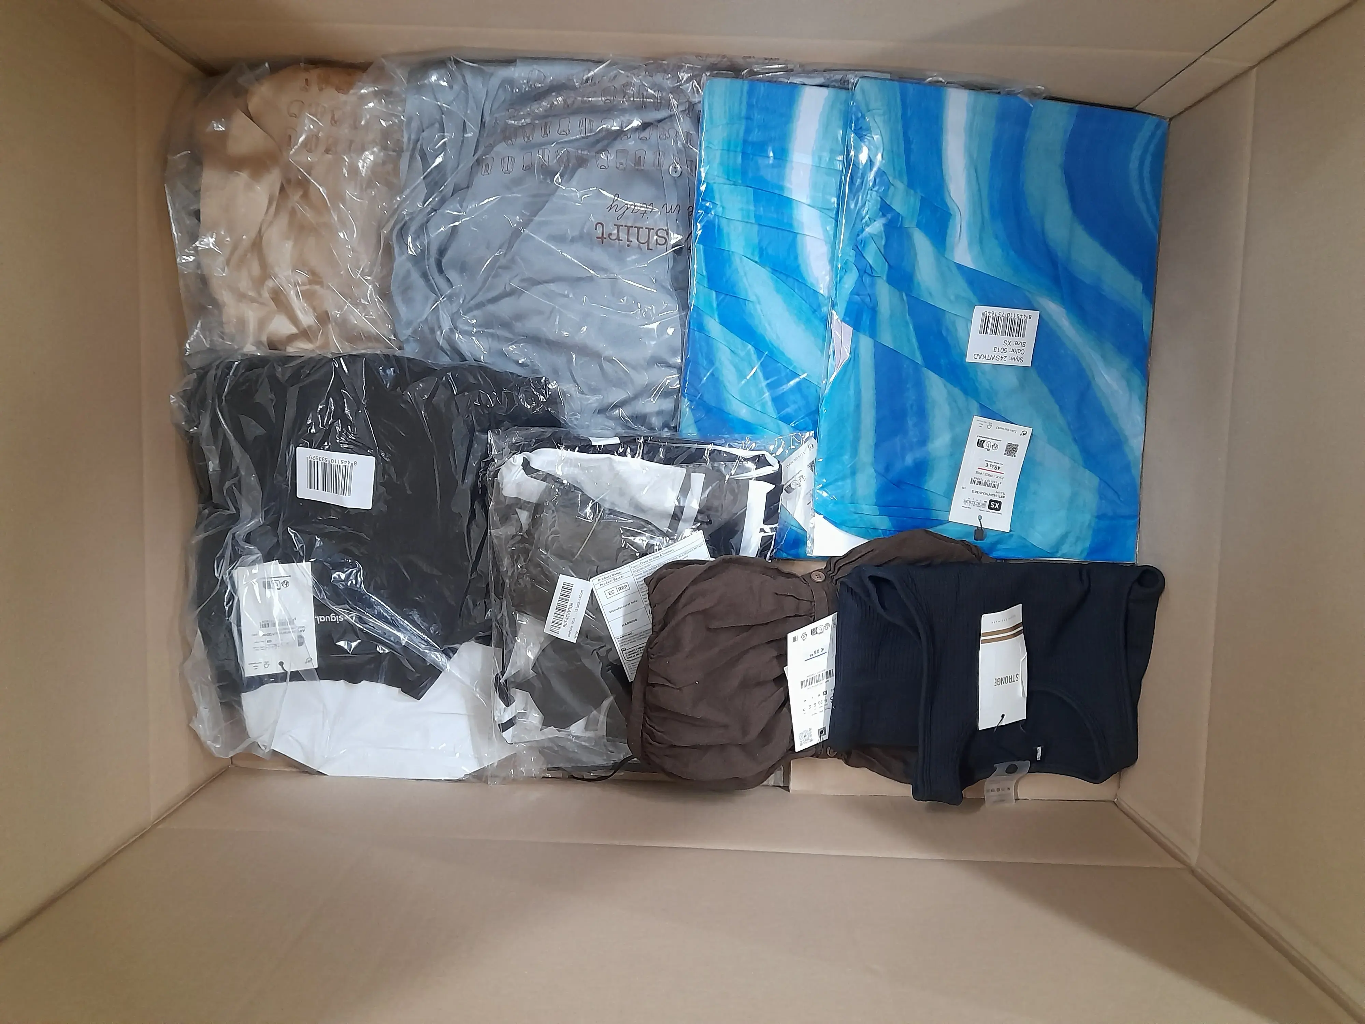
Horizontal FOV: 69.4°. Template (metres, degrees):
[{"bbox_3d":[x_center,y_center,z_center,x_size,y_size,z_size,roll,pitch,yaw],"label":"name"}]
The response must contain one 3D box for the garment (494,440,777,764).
[{"bbox_3d":[-0.036,0.078,0.823,0.246,0.038,0.279,2,95,0],"label":"garment"}]

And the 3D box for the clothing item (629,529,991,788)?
[{"bbox_3d":[0.106,0.125,0.823,0.294,0.045,0.211,2,95,0],"label":"clothing item"}]

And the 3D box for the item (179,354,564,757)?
[{"bbox_3d":[-0.252,0.041,0.814,0.294,0.052,0.321,2,95,0],"label":"item"}]

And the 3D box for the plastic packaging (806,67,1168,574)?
[{"bbox_3d":[0.251,-0.152,0.809,0.257,0.027,0.373,2,95,0],"label":"plastic packaging"}]

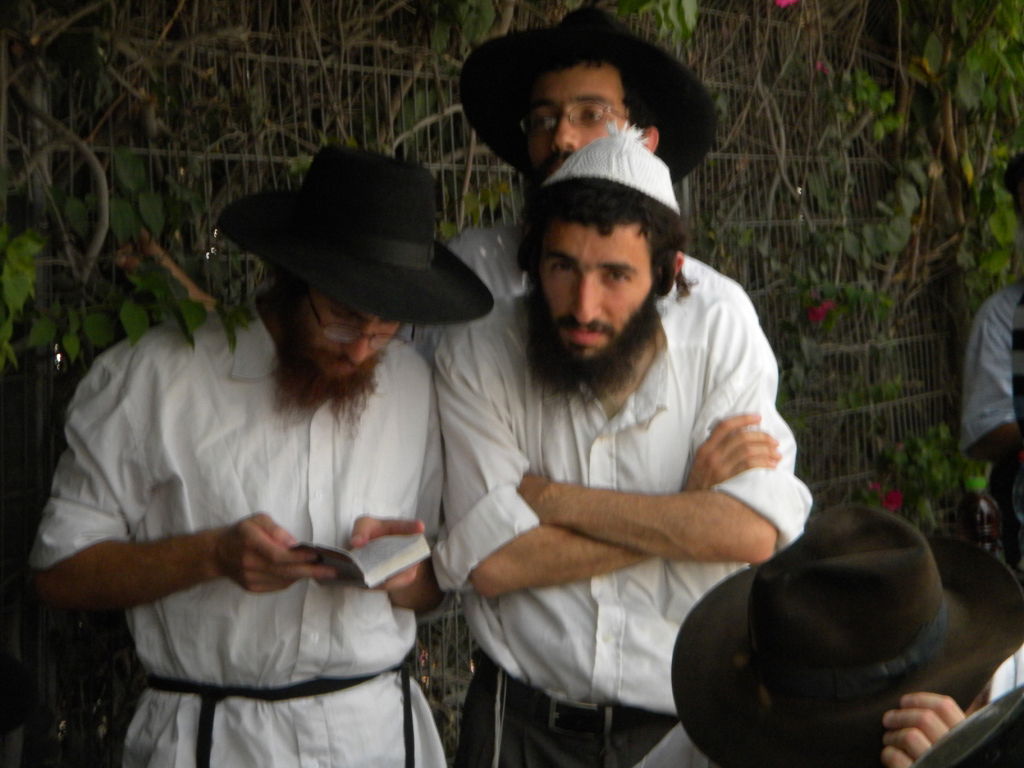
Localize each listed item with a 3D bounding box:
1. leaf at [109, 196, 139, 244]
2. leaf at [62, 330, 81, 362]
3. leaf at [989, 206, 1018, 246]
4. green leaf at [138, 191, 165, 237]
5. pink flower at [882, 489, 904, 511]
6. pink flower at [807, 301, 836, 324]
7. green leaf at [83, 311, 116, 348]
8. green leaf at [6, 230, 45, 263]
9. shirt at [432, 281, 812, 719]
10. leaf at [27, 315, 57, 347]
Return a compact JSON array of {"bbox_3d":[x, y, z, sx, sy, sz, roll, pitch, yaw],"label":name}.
[{"bbox_3d":[-0.504,-0.212,4.030,0.039,0.062,0.018,-2,2,-11],"label":"leaf"},{"bbox_3d":[-0.549,-0.047,3.870,0.023,0.040,0.012,-2,2,-11],"label":"leaf"},{"bbox_3d":[1.108,-0.355,7.000,0.069,0.090,0.030,0,3,0],"label":"leaf"},{"bbox_3d":[-0.499,-0.236,4.300,0.037,0.064,0.020,-1,3,-23],"label":"green leaf"},{"bbox_3d":[0.860,0.260,7.000,0.050,0.050,0.045,0,3,6],"label":"pink flower"},{"bbox_3d":[0.698,-0.161,7.000,0.065,0.055,0.045,-2,2,-6],"label":"pink flower"},{"bbox_3d":[-0.514,-0.068,3.870,0.042,0.047,0.018,-2,2,-11],"label":"green leaf"},{"bbox_3d":[-0.598,-0.169,3.820,0.046,0.039,0.022,-2,2,-11],"label":"green leaf"},{"bbox_3d":[0.130,0.129,3.680,0.450,0.530,0.320,-1,2,10],"label":"shirt"},{"bbox_3d":[-0.598,-0.068,3.950,0.039,0.041,0.020,-1,3,-18],"label":"leaf"}]

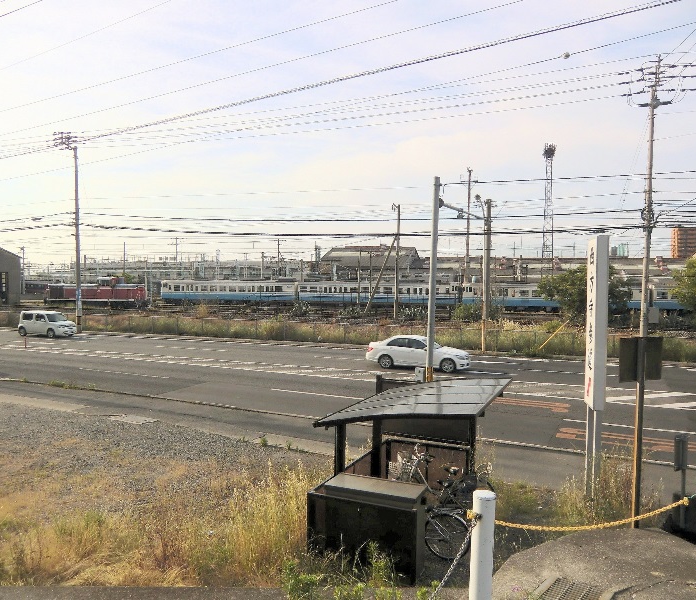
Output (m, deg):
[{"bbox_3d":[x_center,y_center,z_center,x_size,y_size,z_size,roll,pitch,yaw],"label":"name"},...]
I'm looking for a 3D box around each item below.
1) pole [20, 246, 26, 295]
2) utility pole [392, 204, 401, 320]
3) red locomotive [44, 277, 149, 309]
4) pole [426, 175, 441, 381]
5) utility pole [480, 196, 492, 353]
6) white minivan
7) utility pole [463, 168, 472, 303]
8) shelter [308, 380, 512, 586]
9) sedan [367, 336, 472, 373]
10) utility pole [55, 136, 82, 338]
[{"bbox_3d":[-64.287,-5.571,109.893,0.900,10.030,0.600,1,2,21],"label":"pole"},{"bbox_3d":[4.791,-3.588,53.905,0.600,11.323,0.400,1,2,21],"label":"utility pole"},{"bbox_3d":[-31.835,-0.819,70.079,13.600,3.960,2.900,1,2,11],"label":"red locomotive"},{"bbox_3d":[2.099,0.248,13.617,0.250,6.465,0.250,1,2,21],"label":"pole"},{"bbox_3d":[7.749,-1.390,30.968,0.600,8.613,0.500,1,2,21],"label":"utility pole"},{"bbox_3d":[-20.222,1.608,37.319,3.890,1.650,1.695,1,2,21],"label":"white minivan"},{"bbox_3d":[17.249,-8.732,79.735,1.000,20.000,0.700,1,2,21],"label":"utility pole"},{"bbox_3d":[1.055,2.545,8.772,2.450,2.200,3.300,1,2,23],"label":"shelter"},{"bbox_3d":[3.274,2.357,25.197,4.620,1.450,1.780,1,2,18],"label":"sedan"},{"bbox_3d":[-19.607,-4.710,39.264,1.500,14.151,0.900,1,2,21],"label":"utility pole"}]

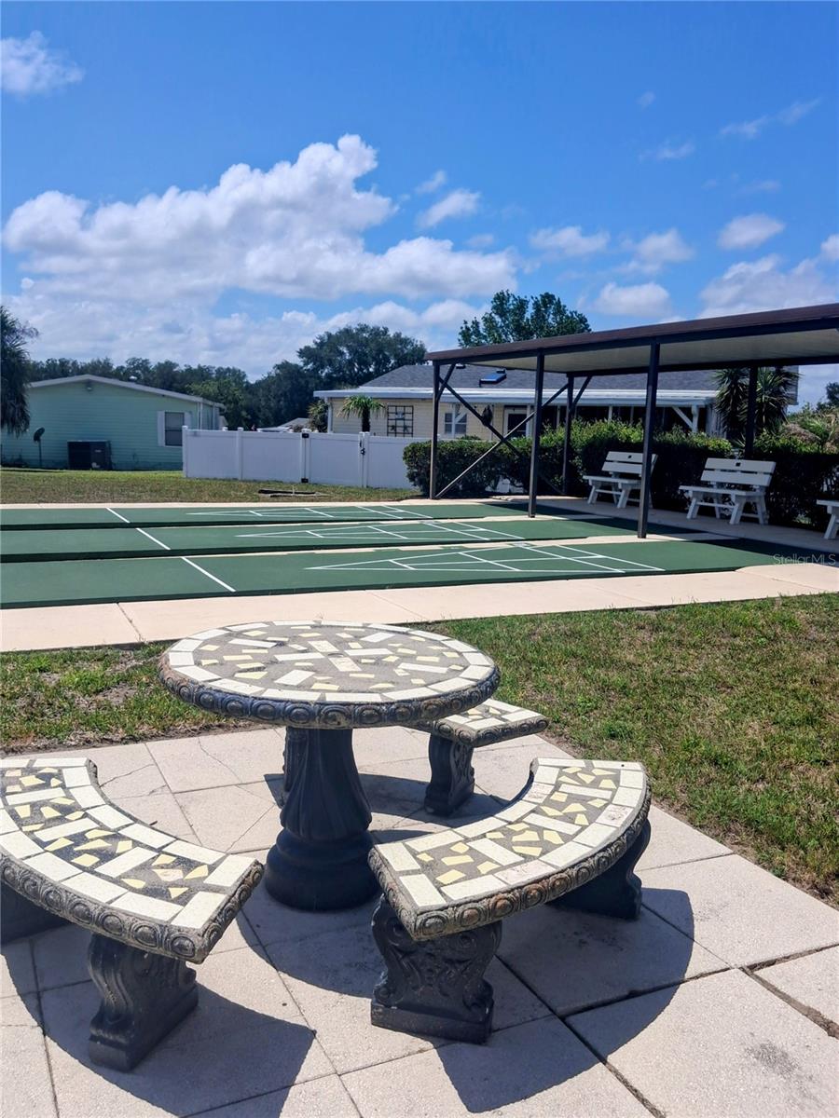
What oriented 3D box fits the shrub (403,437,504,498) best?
[{"bbox_3d":[0.694,-1.829,17.269,1.750,1.200,1.150,-2,9,-27],"label":"shrub"}]

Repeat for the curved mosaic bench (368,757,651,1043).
[{"bbox_3d":[0.315,0.907,2.433,0.480,0.396,1.207,9,11,37],"label":"curved mosaic bench"}]

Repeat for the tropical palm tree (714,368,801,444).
[{"bbox_3d":[7.322,-2.765,19.101,1.800,3.200,1.800,5,9,20],"label":"tropical palm tree"}]

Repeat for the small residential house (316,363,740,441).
[{"bbox_3d":[4.768,-4.922,30.407,14.300,3.950,8.800,6,9,23],"label":"small residential house"}]

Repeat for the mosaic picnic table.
[{"bbox_3d":[-0.284,0.660,2.737,1.030,0.750,1.030,2,8,0],"label":"mosaic picnic table"}]

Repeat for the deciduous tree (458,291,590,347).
[{"bbox_3d":[5.506,-9.669,46.080,7.400,8.800,7.200,2,8,0],"label":"deciduous tree"}]

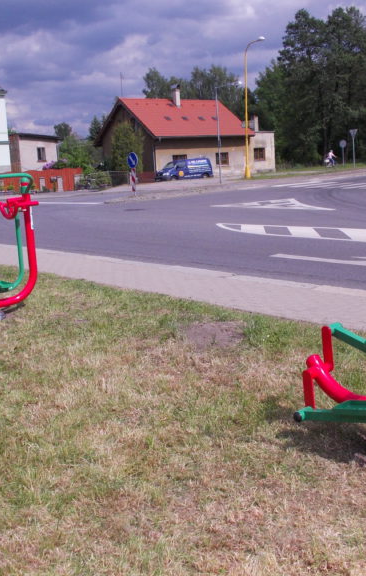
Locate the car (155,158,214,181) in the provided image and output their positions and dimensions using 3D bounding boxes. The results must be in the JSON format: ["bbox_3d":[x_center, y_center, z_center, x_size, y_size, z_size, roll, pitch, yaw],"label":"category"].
[{"bbox_3d":[0.174,-10.560,57.315,4.800,1.930,1.900,-10,13,-33],"label":"car"}]

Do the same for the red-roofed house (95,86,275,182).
[{"bbox_3d":[0.261,-15.746,65.456,15.300,9.000,10.800,-11,14,-35],"label":"red-roofed house"}]

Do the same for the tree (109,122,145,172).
[{"bbox_3d":[-5.273,-12.402,58.972,3.100,5.500,3.100,-3,11,0],"label":"tree"}]

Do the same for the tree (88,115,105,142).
[{"bbox_3d":[-10.964,-17.448,79.213,2.800,8.200,2.800,-3,11,0],"label":"tree"}]

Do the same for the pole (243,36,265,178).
[{"bbox_3d":[5.602,-13.850,49.937,1.900,10.700,0.400,6,14,39],"label":"pole"}]

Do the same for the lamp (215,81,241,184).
[{"bbox_3d":[3.168,-10.578,44.035,0.350,6.800,2.300,-12,14,-37],"label":"lamp"}]

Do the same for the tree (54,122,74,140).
[{"bbox_3d":[-16.548,-18.627,87.232,3.400,8.000,3.400,-3,11,0],"label":"tree"}]

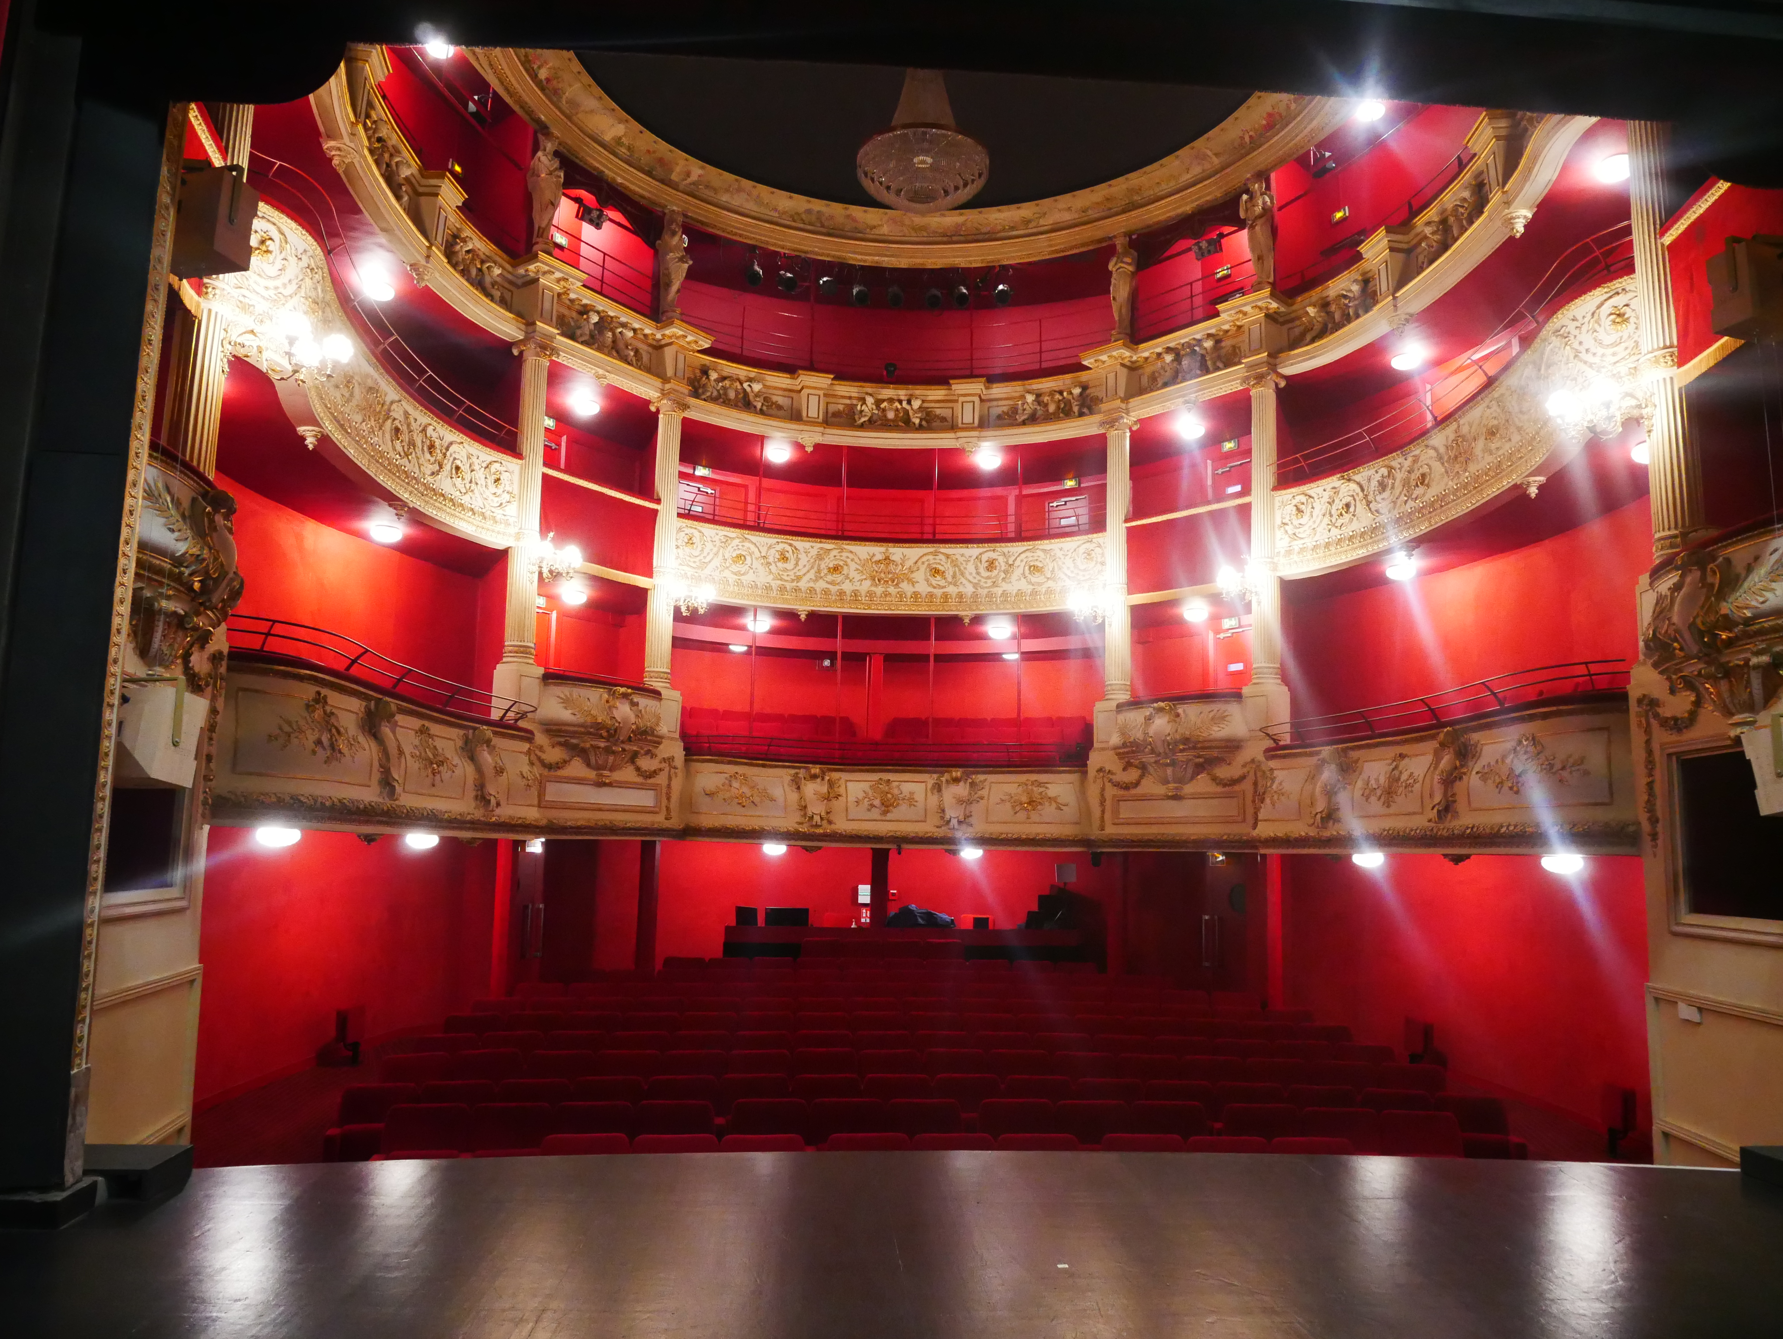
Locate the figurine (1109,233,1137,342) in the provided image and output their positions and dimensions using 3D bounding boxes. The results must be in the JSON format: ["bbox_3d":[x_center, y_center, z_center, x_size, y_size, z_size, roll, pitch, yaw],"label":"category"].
[{"bbox_3d":[3.001,-4.975,16.108,0.360,1.436,0.320,-4,-10,36],"label":"figurine"}]

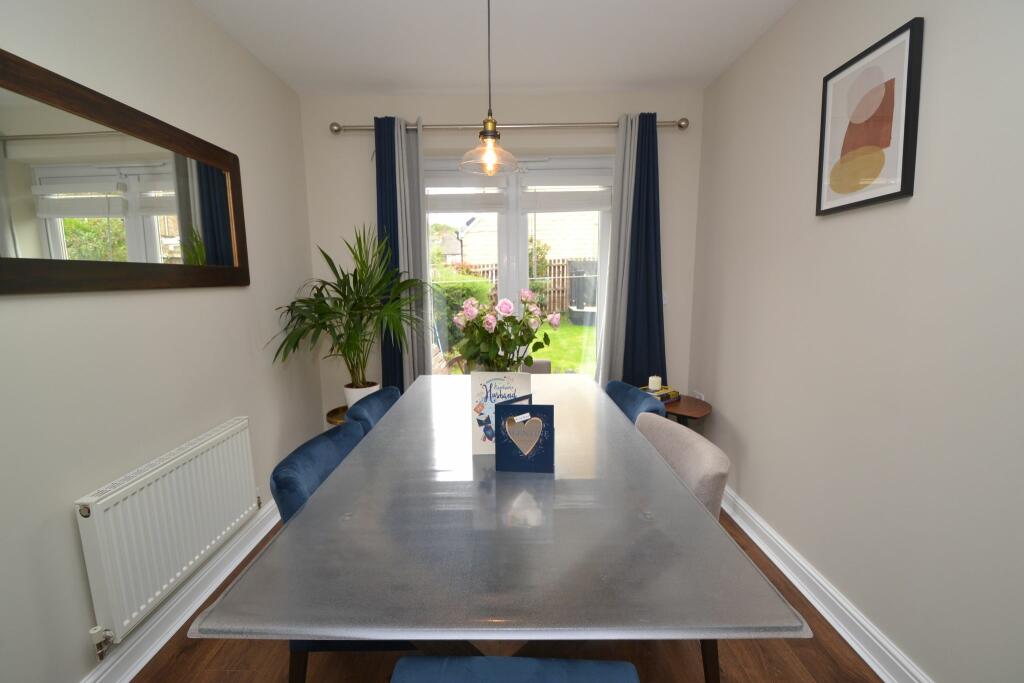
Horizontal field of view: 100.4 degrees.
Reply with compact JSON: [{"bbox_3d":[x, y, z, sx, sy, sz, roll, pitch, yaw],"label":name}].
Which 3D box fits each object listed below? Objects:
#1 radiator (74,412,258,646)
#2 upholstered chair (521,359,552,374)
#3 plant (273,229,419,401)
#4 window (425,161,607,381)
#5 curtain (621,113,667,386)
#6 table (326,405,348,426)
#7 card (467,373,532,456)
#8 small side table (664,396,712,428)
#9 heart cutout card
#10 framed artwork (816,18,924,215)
[{"bbox_3d":[-1.205,0.623,1.592,0.070,0.450,0.730,-1,8,0],"label":"radiator"},{"bbox_3d":[-0.011,0.560,2.364,0.500,0.820,0.570,-1,8,0],"label":"upholstered chair"},{"bbox_3d":[-0.849,-0.096,2.383,0.730,1.060,0.680,-1,8,0],"label":"plant"},{"bbox_3d":[0.011,-0.183,2.964,1.460,2.080,0.090,-1,8,0],"label":"window"},{"bbox_3d":[0.877,-0.251,2.720,0.350,2.260,0.140,-1,8,0],"label":"curtain"},{"bbox_3d":[-0.866,0.690,2.506,0.400,0.540,0.400,-1,8,0],"label":"table"},{"bbox_3d":[-0.035,0.219,1.324,0.180,0.260,0.060,-1,8,0],"label":"card"},{"bbox_3d":[0.929,0.655,2.507,0.460,0.570,0.460,-1,8,0],"label":"small side table"},{"bbox_3d":[0.041,0.265,1.236,0.160,0.193,0.100,0,8,6],"label":"heart cutout card"},{"bbox_3d":[1.168,-0.707,1.433,0.027,0.500,0.365,-1,8,0],"label":"framed artwork"}]

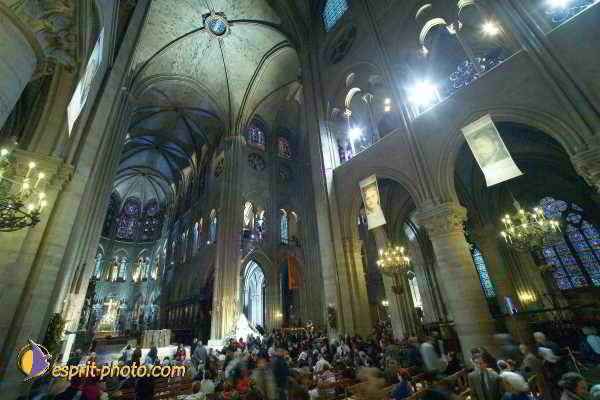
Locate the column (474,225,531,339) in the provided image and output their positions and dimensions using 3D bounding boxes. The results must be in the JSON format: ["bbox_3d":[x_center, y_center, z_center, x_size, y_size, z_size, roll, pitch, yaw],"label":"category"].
[{"bbox_3d":[10.439,4.228,13.080,1.100,5.720,1.100,14,-30,-36],"label":"column"}]

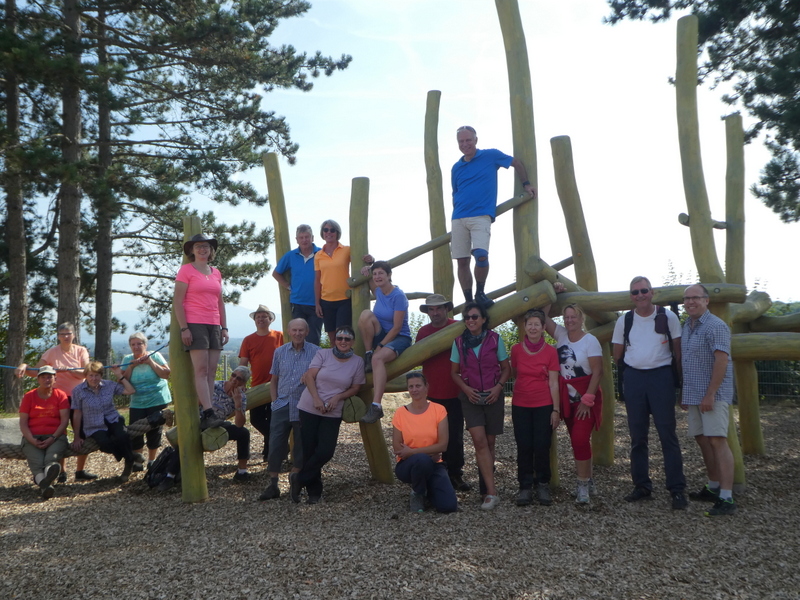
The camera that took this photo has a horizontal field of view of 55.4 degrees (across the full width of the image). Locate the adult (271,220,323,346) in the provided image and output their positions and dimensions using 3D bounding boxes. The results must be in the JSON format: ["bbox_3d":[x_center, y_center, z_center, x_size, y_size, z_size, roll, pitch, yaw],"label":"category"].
[{"bbox_3d":[-1.054,0.068,8.000,0.520,1.720,0.360,0,-3,-9],"label":"adult"}]

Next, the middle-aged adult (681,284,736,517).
[{"bbox_3d":[2.407,0.776,5.950,0.410,1.770,0.490,-1,-2,-37],"label":"middle-aged adult"}]

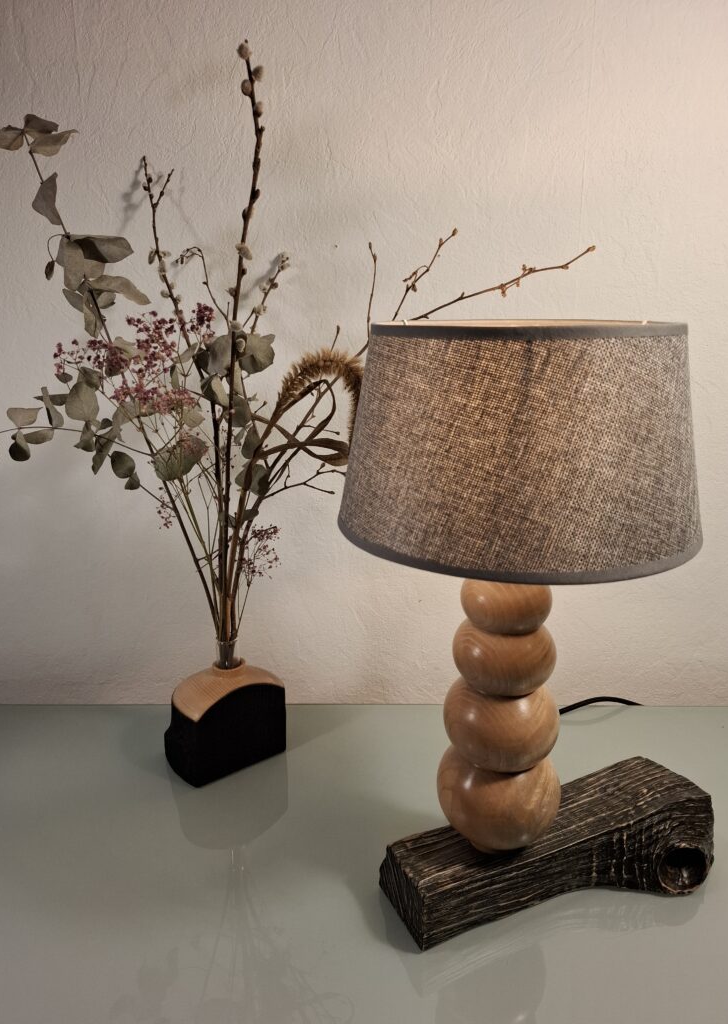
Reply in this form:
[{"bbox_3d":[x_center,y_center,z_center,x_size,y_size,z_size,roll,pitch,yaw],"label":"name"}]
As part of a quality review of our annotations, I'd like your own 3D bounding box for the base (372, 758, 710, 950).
[{"bbox_3d":[0.183,0.323,0.632,0.323,0.066,0.106,-7,18,-22],"label":"base"}]

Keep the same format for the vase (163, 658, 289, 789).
[{"bbox_3d":[-0.166,0.240,0.813,0.130,0.126,0.058,-12,20,-34],"label":"vase"}]

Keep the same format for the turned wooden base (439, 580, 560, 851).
[{"bbox_3d":[0.117,0.169,0.579,0.108,0.261,0.108,0,17,0],"label":"turned wooden base"}]

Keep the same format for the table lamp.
[{"bbox_3d":[0.158,0.105,0.578,0.360,0.514,0.269,-7,18,-22],"label":"table lamp"}]

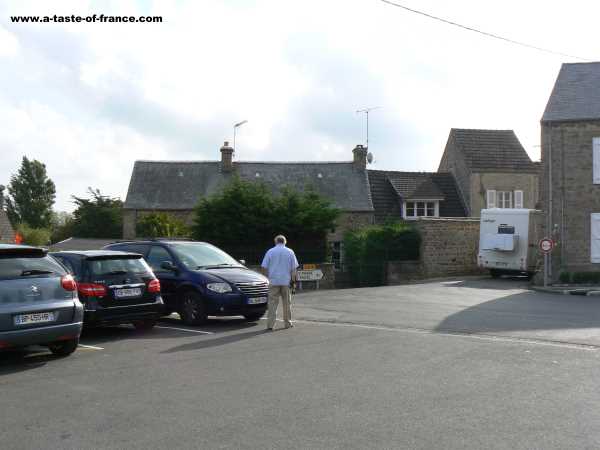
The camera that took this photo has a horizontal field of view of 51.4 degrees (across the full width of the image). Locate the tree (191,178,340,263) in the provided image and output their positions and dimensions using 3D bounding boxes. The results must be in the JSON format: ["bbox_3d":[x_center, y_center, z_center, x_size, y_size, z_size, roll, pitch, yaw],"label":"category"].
[{"bbox_3d":[-1.400,0.220,25.000,5.600,4.000,3.800,0,-2,0],"label":"tree"}]

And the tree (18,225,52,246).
[{"bbox_3d":[-16.200,1.340,38.000,2.100,2.600,2.100,0,-2,0],"label":"tree"}]

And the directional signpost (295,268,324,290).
[{"bbox_3d":[0.370,1.980,22.000,0.950,0.760,0.100,0,-2,-14],"label":"directional signpost"}]

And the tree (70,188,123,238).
[{"bbox_3d":[-12.332,0.218,38.006,3.600,4.900,3.600,0,-1,0],"label":"tree"}]

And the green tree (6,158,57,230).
[{"bbox_3d":[-23.900,-1.420,55.500,4.500,9.200,4.500,0,-2,0],"label":"green tree"}]

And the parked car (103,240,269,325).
[{"bbox_3d":[-2.772,1.215,14.533,4.840,1.770,2.020,-1,-2,39],"label":"parked car"}]

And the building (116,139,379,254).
[{"bbox_3d":[-2.887,-1.029,37.576,13.850,7.800,6.200,0,-1,-2],"label":"building"}]

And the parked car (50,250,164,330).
[{"bbox_3d":[-4.621,1.265,12.195,4.350,1.560,1.800,-1,-2,38],"label":"parked car"}]

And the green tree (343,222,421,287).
[{"bbox_3d":[3.300,1.100,25.200,3.000,2.500,2.400,0,-2,0],"label":"green tree"}]

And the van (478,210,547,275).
[{"bbox_3d":[11.050,0.900,31.300,2.250,3.100,6.100,-1,-2,32],"label":"van"}]

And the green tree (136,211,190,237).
[{"bbox_3d":[-6.832,1.004,30.984,2.800,3.100,2.600,0,-1,0],"label":"green tree"}]

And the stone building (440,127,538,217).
[{"bbox_3d":[11.456,-1.571,39.126,4.080,8.800,6.300,0,-1,-7],"label":"stone building"}]

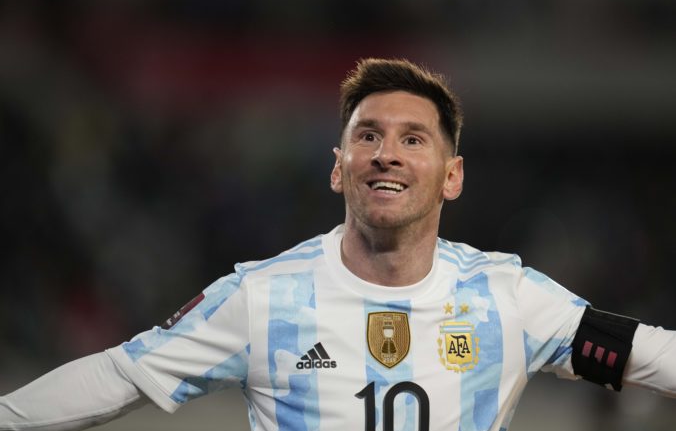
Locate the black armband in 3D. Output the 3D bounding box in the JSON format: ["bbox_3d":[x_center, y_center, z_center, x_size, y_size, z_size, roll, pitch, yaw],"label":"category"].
[{"bbox_3d":[0.374,0.187,10.580,0.078,0.102,0.100,15,0,10],"label":"black armband"}]

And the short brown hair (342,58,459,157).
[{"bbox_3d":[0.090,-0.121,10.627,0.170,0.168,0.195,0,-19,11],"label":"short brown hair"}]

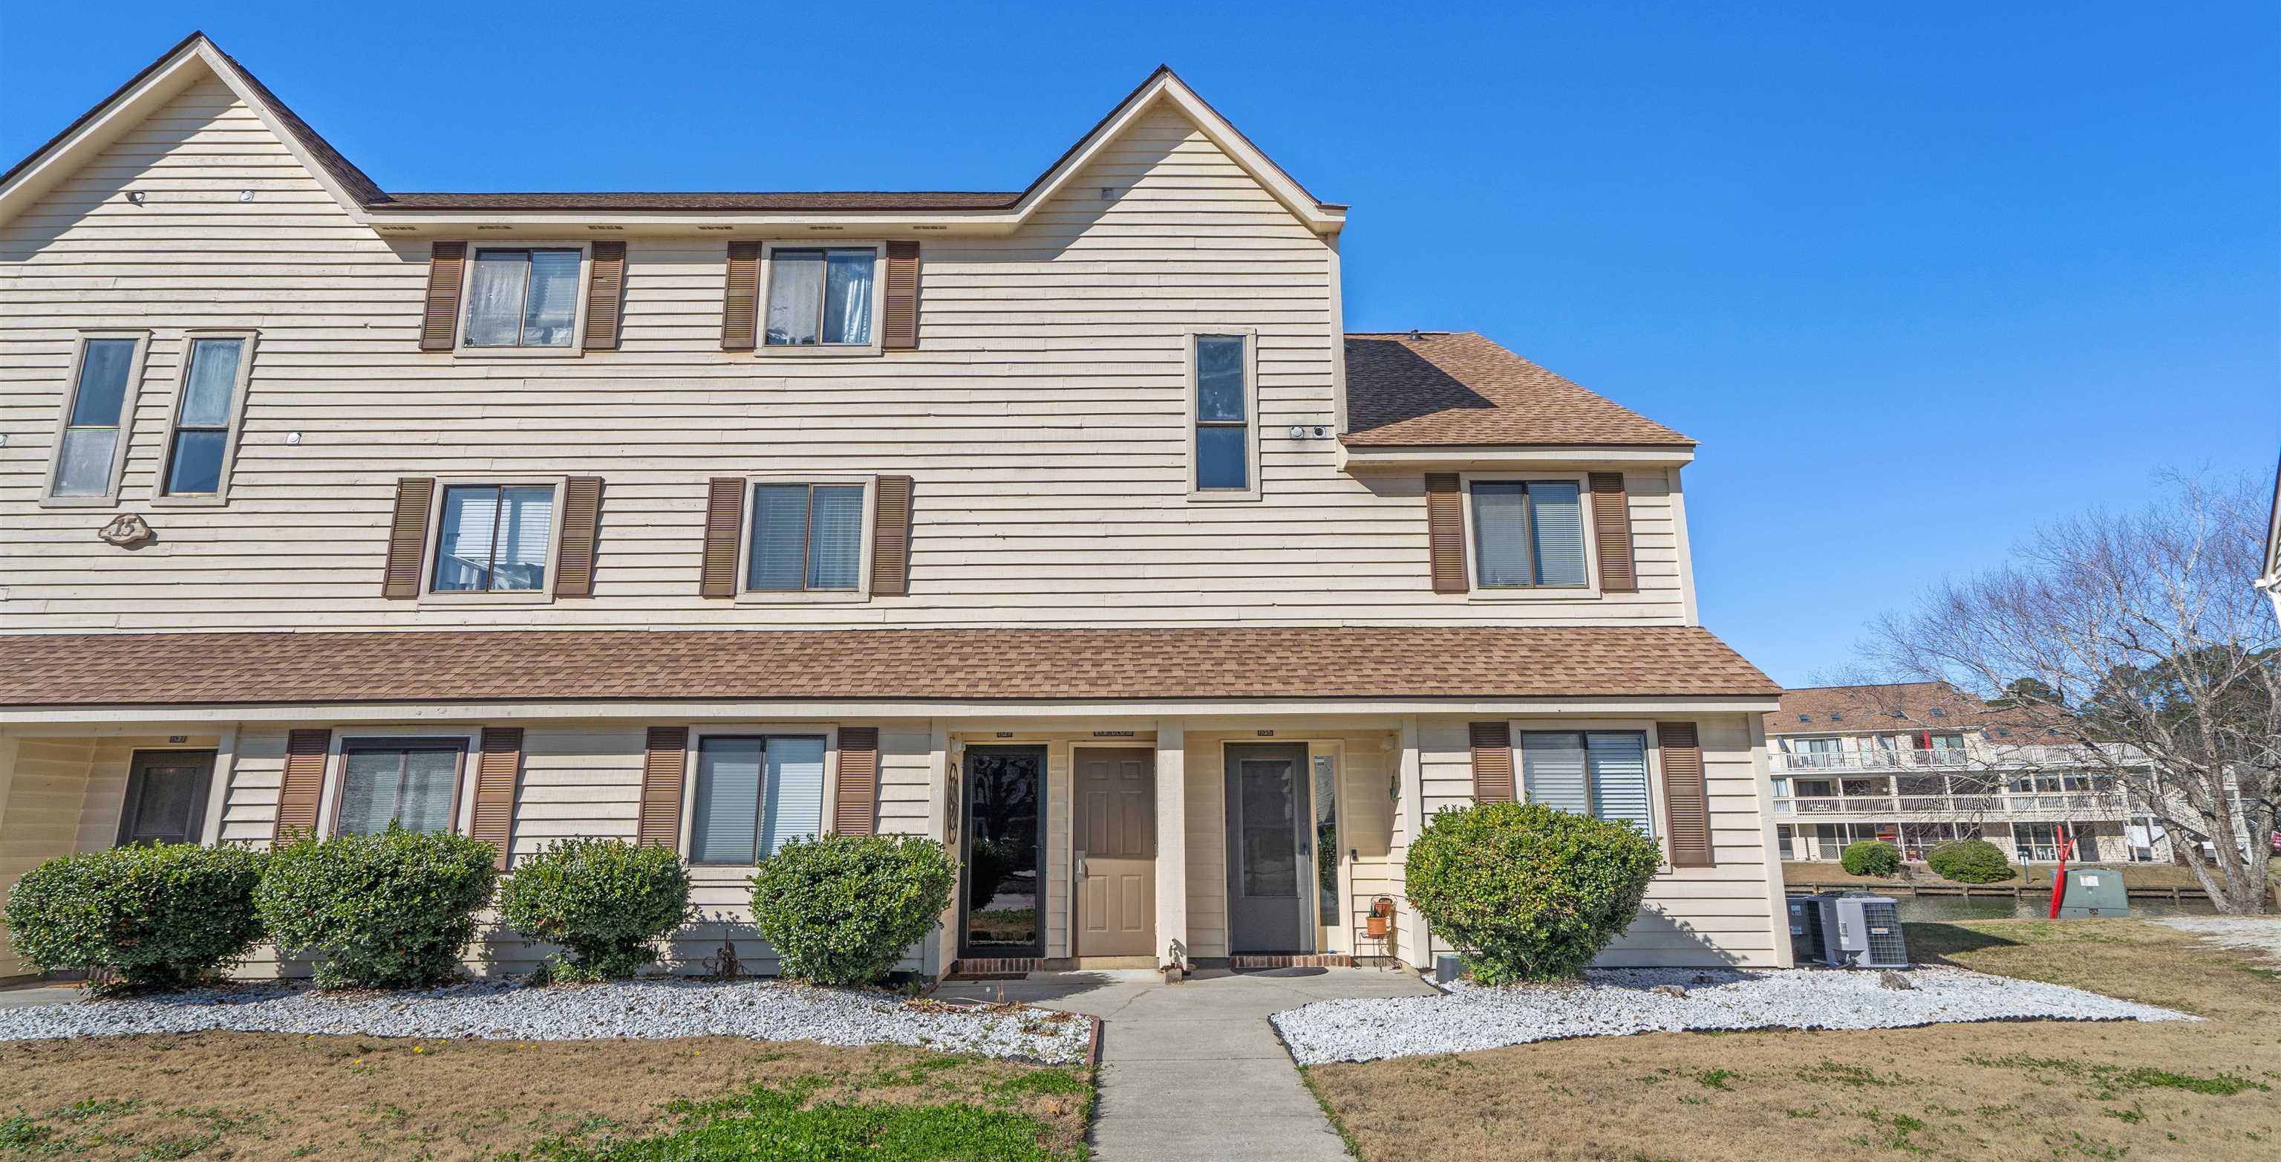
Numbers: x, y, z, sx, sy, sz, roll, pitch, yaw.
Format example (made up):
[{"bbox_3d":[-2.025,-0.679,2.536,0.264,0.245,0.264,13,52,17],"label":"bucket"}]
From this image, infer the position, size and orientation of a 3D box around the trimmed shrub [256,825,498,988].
[{"bbox_3d":[-6.373,2.732,9.022,1.780,1.360,1.600,0,-13,-1],"label":"trimmed shrub"}]

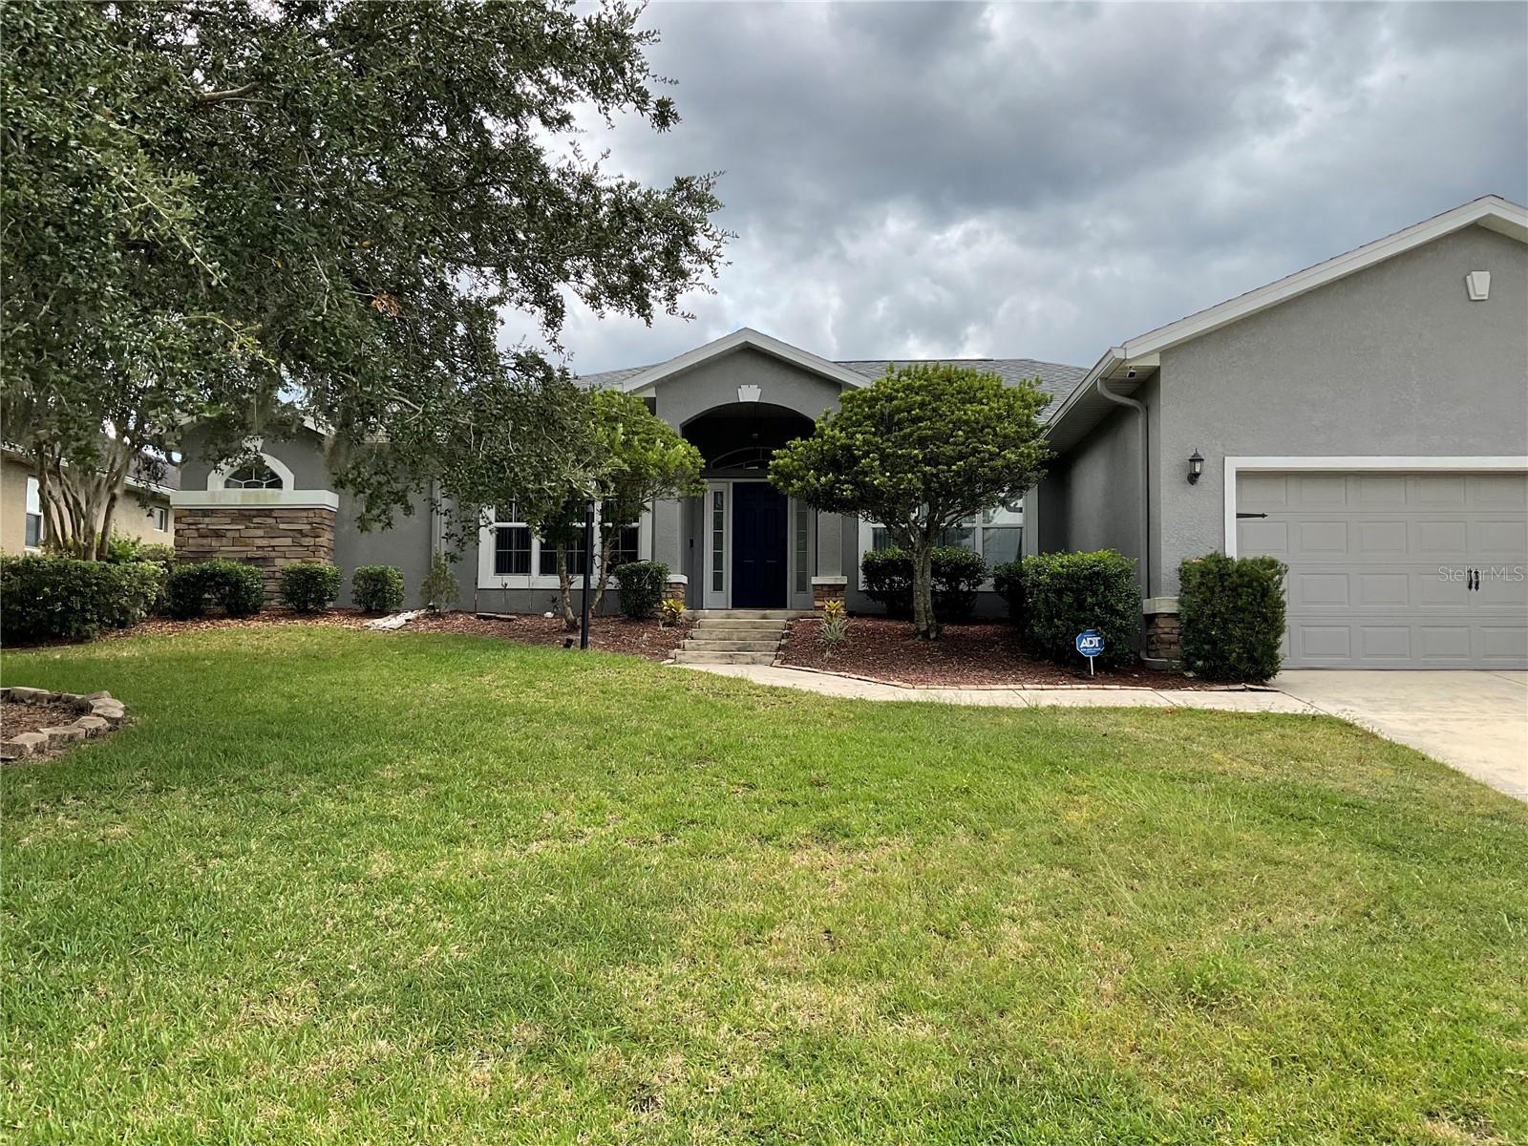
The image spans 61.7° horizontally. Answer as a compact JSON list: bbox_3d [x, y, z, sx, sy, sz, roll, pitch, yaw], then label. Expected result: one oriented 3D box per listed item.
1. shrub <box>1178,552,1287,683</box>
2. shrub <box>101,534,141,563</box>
[{"bbox_3d":[4.450,0.420,12.150,0.950,1.210,0.920,0,-3,3],"label":"shrub"},{"bbox_3d":[-8.840,0.060,17.500,0.850,1.100,0.800,0,-3,3],"label":"shrub"}]

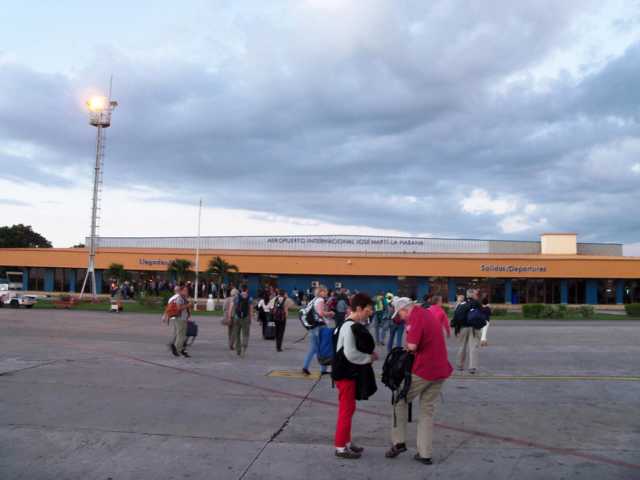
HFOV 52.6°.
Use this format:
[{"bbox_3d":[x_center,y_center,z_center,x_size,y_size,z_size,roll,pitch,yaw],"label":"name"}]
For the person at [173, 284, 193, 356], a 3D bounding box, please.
[{"bbox_3d":[-3.248,1.880,15.232,0.500,1.730,0.500,2,-4,-11],"label":"person"}]

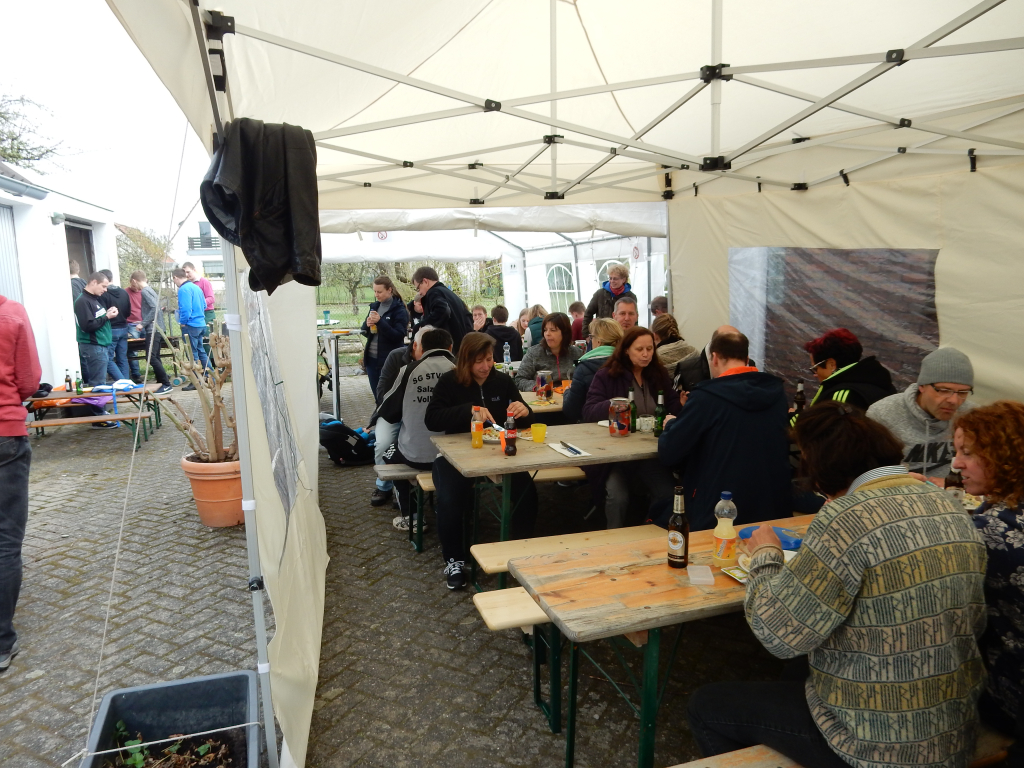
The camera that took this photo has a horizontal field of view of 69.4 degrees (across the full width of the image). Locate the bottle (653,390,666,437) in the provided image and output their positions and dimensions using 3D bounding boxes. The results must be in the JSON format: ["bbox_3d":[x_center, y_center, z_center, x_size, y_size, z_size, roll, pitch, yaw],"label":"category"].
[{"bbox_3d":[0.816,0.161,4.040,0.063,0.250,0.063,2,11,12],"label":"bottle"}]

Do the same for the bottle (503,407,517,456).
[{"bbox_3d":[-0.004,0.246,3.657,0.061,0.215,0.061,0,10,0],"label":"bottle"}]

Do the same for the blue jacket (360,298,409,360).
[{"bbox_3d":[-1.214,-0.494,7.100,0.500,0.680,0.380,8,13,35],"label":"blue jacket"}]

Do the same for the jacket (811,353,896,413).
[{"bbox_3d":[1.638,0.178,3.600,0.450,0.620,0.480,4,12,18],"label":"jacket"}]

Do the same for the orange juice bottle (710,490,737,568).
[{"bbox_3d":[0.691,0.469,2.374,0.070,0.245,0.070,3,11,17],"label":"orange juice bottle"}]

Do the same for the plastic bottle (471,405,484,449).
[{"bbox_3d":[-0.176,0.221,3.787,0.061,0.215,0.061,0,10,-3],"label":"plastic bottle"}]

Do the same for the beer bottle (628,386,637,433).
[{"bbox_3d":[0.663,0.138,4.076,0.061,0.242,0.061,-1,8,0],"label":"beer bottle"}]

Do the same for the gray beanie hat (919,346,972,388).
[{"bbox_3d":[1.691,-0.068,2.882,0.200,0.180,0.230,2,22,1],"label":"gray beanie hat"}]

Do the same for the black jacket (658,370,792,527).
[{"bbox_3d":[0.979,0.283,3.406,0.580,0.720,0.500,-2,8,-13],"label":"black jacket"}]

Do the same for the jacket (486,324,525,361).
[{"bbox_3d":[-0.098,-0.350,7.627,0.470,0.620,0.380,-1,8,-3],"label":"jacket"}]

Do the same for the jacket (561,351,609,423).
[{"bbox_3d":[0.488,0.133,4.736,0.520,0.620,0.420,-6,12,-29],"label":"jacket"}]

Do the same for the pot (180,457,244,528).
[{"bbox_3d":[-1.990,0.705,5.017,0.500,0.460,0.500,-1,8,0],"label":"pot"}]

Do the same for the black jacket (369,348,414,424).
[{"bbox_3d":[-0.749,0.004,5.404,0.580,0.660,0.450,-2,8,-11],"label":"black jacket"}]

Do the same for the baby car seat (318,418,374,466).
[{"bbox_3d":[-1.435,0.501,6.450,0.680,0.430,0.440,-2,10,-11],"label":"baby car seat"}]

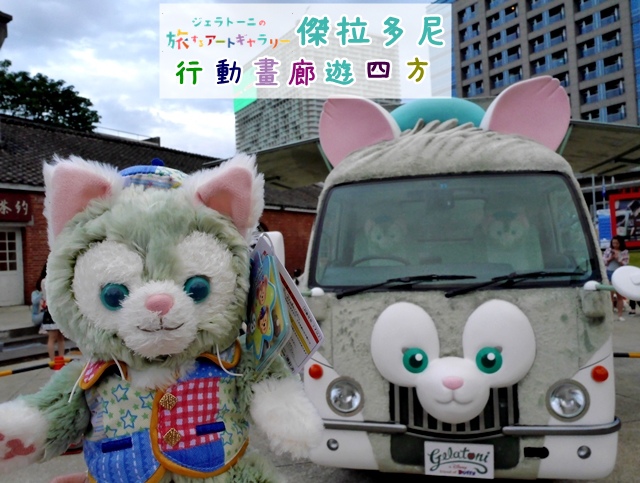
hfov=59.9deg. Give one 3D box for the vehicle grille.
[{"bbox_3d":[0.632,0.801,2.604,0.585,0.265,0.090,-2,-3,10],"label":"vehicle grille"}]

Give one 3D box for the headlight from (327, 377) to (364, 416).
[{"bbox_3d":[0.126,0.768,2.749,0.195,0.195,0.080,-2,-3,16],"label":"headlight"}]

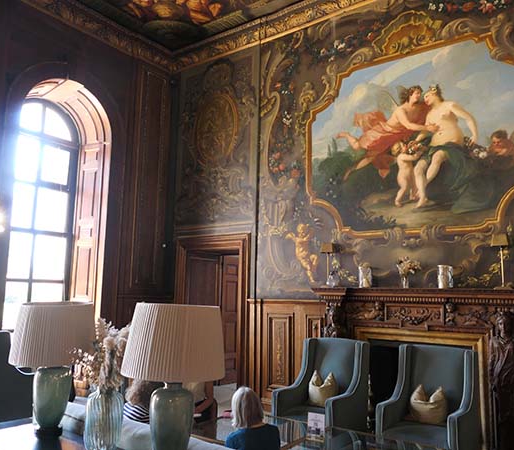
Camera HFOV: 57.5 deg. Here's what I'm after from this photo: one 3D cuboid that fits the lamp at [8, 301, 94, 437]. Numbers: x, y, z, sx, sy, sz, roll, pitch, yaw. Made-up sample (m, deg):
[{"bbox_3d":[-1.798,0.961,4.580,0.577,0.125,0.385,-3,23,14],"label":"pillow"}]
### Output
[{"bbox_3d":[-1.171,0.823,2.703,0.460,0.740,0.460,-5,-10,36],"label":"lamp"}]

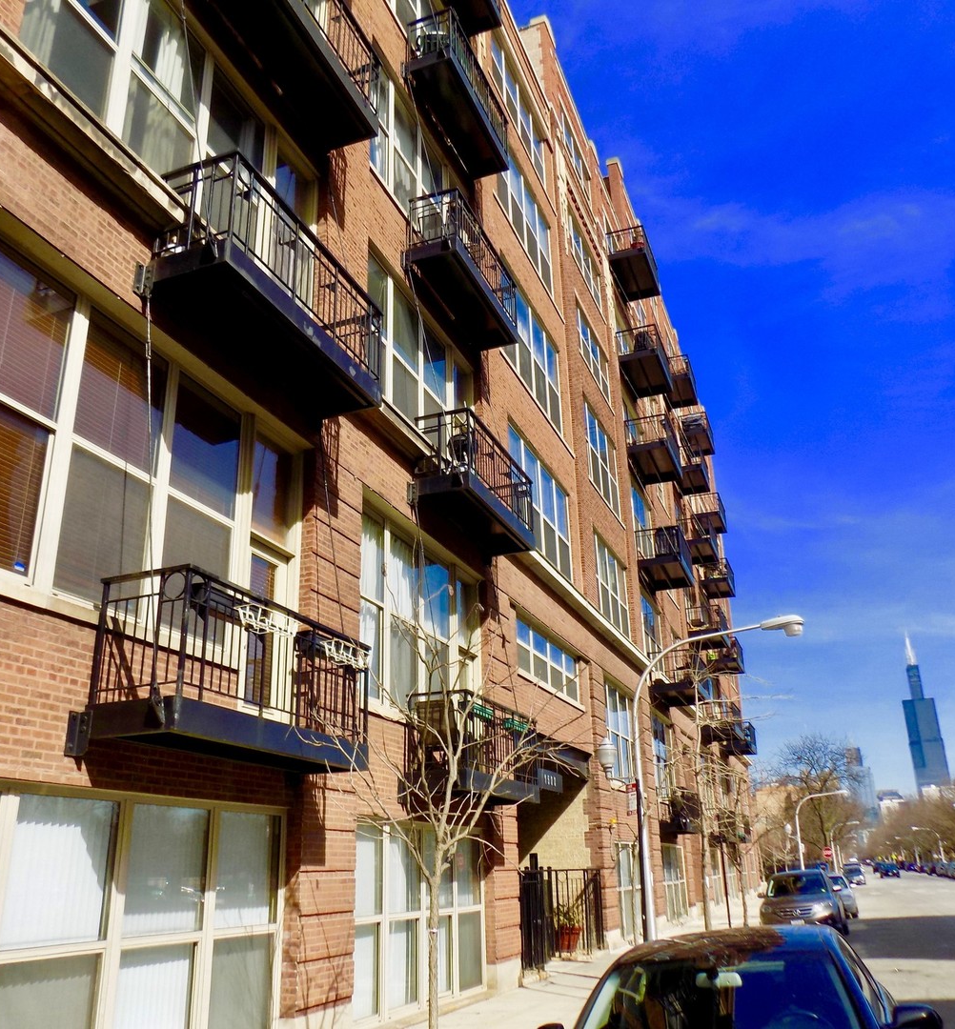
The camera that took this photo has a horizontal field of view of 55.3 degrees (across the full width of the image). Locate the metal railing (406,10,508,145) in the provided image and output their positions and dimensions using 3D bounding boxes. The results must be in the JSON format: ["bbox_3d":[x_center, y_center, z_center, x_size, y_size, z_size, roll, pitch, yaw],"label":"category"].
[{"bbox_3d":[-0.306,-8.309,18.107,0.877,1.000,3.140,-10,-23,19],"label":"metal railing"}]

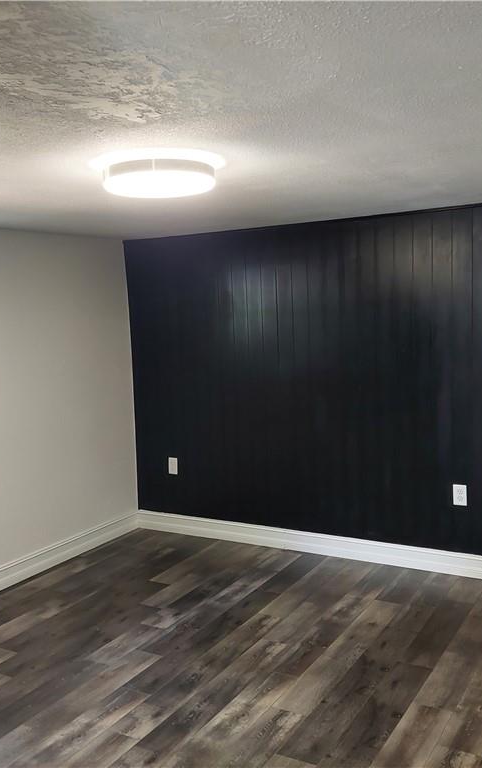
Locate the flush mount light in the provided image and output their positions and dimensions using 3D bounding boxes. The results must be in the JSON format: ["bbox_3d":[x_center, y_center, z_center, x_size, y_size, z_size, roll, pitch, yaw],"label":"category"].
[{"bbox_3d":[-0.293,-0.744,2.551,0.470,0.090,0.470,-2,6,0],"label":"flush mount light"}]

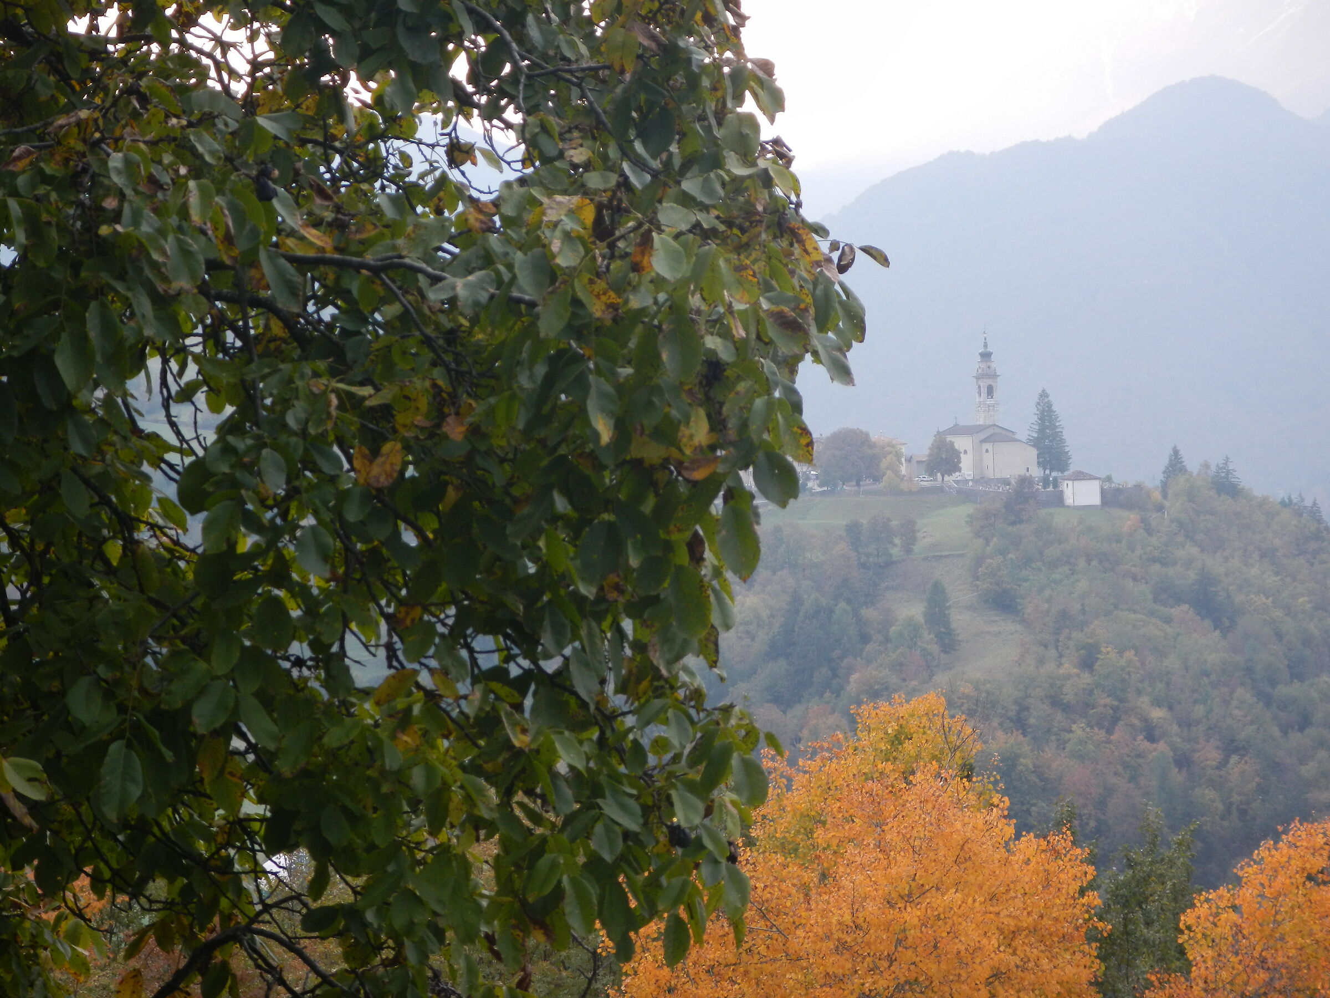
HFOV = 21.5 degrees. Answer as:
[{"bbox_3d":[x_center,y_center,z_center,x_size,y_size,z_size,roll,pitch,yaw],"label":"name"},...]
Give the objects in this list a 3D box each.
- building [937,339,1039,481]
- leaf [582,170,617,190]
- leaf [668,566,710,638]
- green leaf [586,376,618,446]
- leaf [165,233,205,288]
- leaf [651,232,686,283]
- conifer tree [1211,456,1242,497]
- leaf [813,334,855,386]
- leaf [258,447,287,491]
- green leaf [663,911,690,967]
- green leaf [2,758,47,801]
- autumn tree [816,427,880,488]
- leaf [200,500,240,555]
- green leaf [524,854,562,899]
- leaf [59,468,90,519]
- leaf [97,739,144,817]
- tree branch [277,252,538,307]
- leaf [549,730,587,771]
[{"bbox_3d":[80.020,-22.620,870.000,15.500,35.500,30.000,-2,0,-24],"label":"building"},{"bbox_3d":[-0.116,-0.566,6.200,0.061,0.043,0.025,0,-30,0],"label":"leaf"},{"bbox_3d":[0.041,0.176,6.000,0.075,0.130,0.022,-12,-15,0],"label":"leaf"},{"bbox_3d":[-0.116,-0.164,6.500,0.054,0.133,0.030,-9,0,-1],"label":"green leaf"},{"bbox_3d":[-0.824,-0.409,6.000,0.062,0.096,0.025,-18,-15,0],"label":"leaf"},{"bbox_3d":[0.007,-0.434,6.300,0.065,0.098,0.022,-22,-15,0],"label":"leaf"},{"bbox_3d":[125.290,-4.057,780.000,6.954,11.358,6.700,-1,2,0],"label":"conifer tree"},{"bbox_3d":[0.295,-0.242,6.100,0.055,0.118,0.022,-37,-15,0],"label":"leaf"},{"bbox_3d":[-0.706,-0.053,6.300,0.043,0.081,0.018,-14,-15,0],"label":"leaf"},{"bbox_3d":[0.021,0.805,6.400,0.050,0.106,0.030,2,0,0],"label":"green leaf"},{"bbox_3d":[-1.118,0.489,6.100,0.108,0.059,0.022,43,0,15],"label":"green leaf"},{"bbox_3d":[44.585,-9.852,850.000,15.662,15.156,14.651,0,0,0],"label":"autumn tree"},{"bbox_3d":[-0.788,0.051,6.200,0.066,0.098,0.025,14,-12,0],"label":"leaf"},{"bbox_3d":[-0.216,0.670,6.200,0.058,0.101,0.022,36,-15,0],"label":"green leaf"},{"bbox_3d":[-1.055,-0.009,6.250,0.041,0.092,0.018,-25,-15,0],"label":"leaf"},{"bbox_3d":[-0.934,0.481,6.000,0.077,0.140,0.022,8,-15,0],"label":"leaf"},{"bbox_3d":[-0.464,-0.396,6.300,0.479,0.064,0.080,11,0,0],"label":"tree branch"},{"bbox_3d":[-0.171,0.447,6.200,0.035,0.090,0.018,-31,-22,-23],"label":"leaf"}]

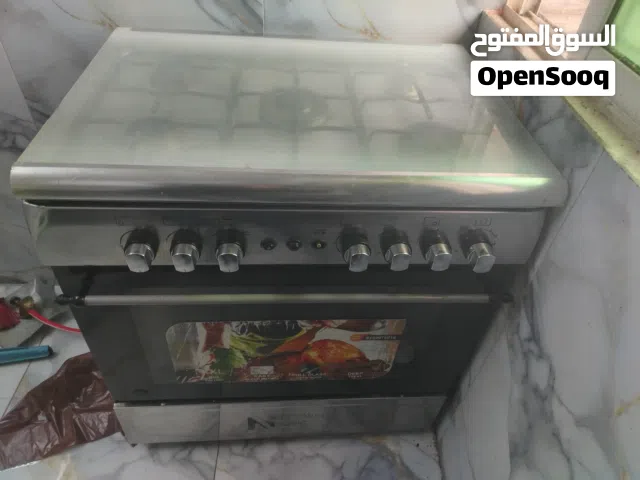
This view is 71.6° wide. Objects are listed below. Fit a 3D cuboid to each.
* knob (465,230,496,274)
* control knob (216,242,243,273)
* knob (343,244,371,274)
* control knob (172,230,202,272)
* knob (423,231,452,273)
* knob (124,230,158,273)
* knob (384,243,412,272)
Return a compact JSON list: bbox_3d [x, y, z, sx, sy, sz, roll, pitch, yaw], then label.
[{"bbox_3d":[0.279,0.029,0.774,0.045,0.044,0.046,1,33,-6],"label":"knob"},{"bbox_3d":[-0.147,0.027,0.726,0.045,0.044,0.040,1,33,-6],"label":"control knob"},{"bbox_3d":[0.064,0.028,0.748,0.045,0.044,0.040,1,33,-6],"label":"knob"},{"bbox_3d":[-0.216,0.025,0.721,0.045,0.044,0.046,1,33,-6],"label":"control knob"},{"bbox_3d":[0.203,0.027,0.764,0.045,0.044,0.046,1,33,-6],"label":"knob"},{"bbox_3d":[-0.287,0.025,0.714,0.045,0.044,0.046,1,33,-6],"label":"knob"},{"bbox_3d":[0.134,0.028,0.755,0.045,0.044,0.040,1,33,-6],"label":"knob"}]

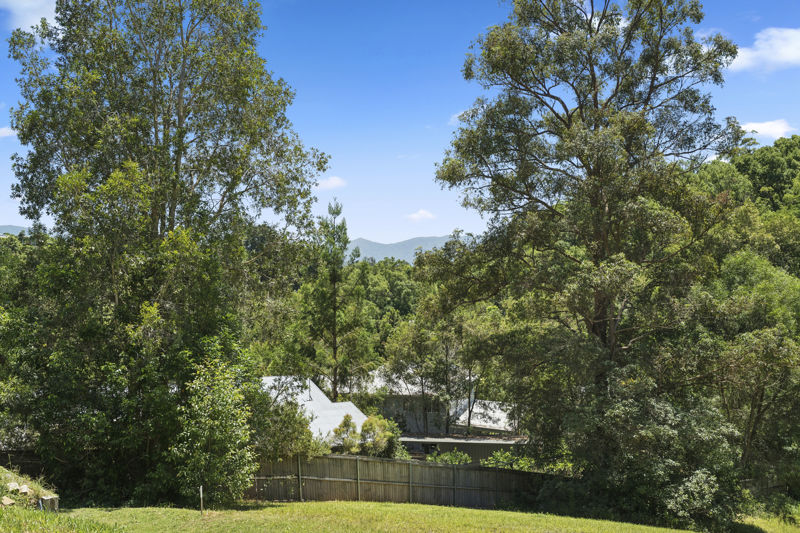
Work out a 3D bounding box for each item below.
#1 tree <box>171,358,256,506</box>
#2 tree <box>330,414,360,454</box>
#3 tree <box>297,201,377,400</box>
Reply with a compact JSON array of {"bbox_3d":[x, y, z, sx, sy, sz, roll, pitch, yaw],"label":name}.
[{"bbox_3d":[-6.300,5.600,25.700,2.850,5.000,2.800,0,0,0],"label":"tree"},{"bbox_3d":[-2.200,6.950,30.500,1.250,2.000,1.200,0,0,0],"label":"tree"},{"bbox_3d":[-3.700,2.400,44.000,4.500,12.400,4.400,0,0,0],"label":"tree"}]

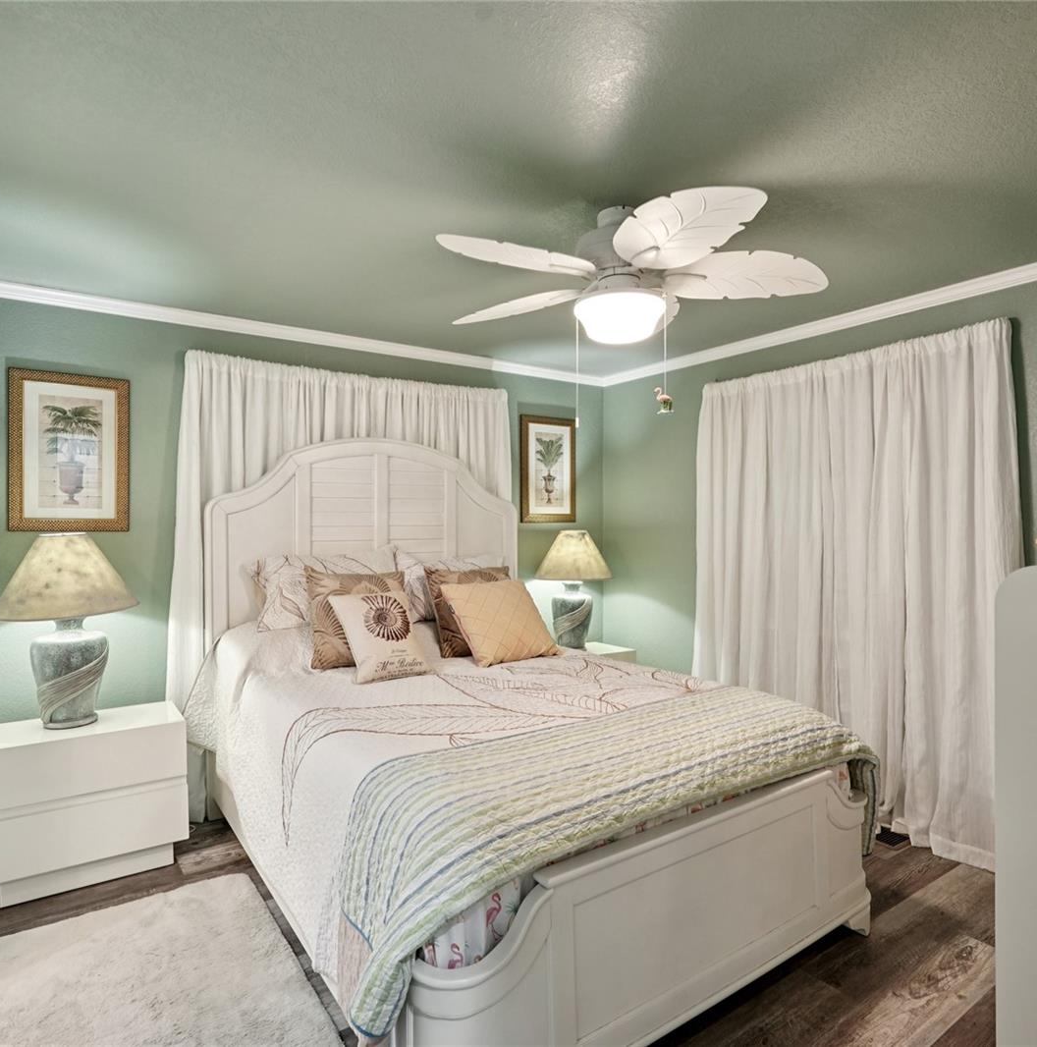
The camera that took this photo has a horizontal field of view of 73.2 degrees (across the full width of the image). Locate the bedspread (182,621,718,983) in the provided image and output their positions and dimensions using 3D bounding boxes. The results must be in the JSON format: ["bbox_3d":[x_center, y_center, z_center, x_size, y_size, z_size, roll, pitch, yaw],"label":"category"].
[{"bbox_3d":[-0.149,0.795,2.709,1.730,0.660,2.050,0,0,-35],"label":"bedspread"}]

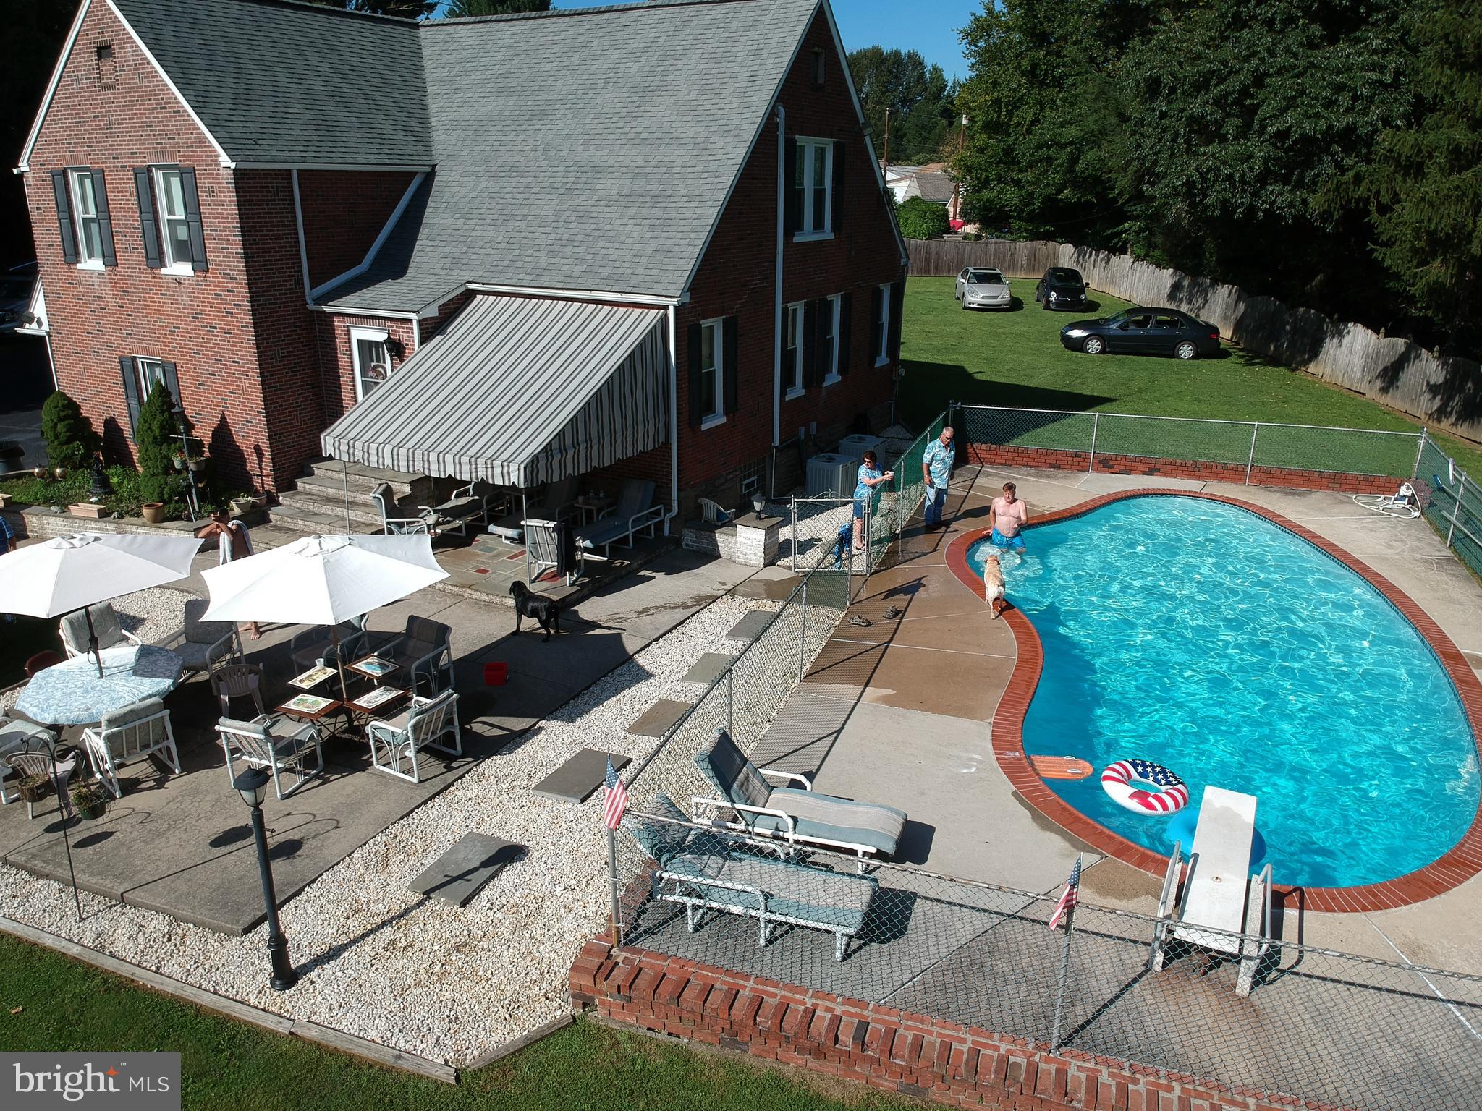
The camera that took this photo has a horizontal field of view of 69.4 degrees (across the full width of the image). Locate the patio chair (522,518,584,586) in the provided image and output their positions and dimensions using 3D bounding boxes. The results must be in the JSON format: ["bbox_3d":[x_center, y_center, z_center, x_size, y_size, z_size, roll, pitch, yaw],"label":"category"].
[{"bbox_3d":[-2.631,-0.124,15.284,0.640,0.970,0.780,4,19,12],"label":"patio chair"}]

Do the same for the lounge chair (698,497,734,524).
[{"bbox_3d":[-0.447,-0.634,17.896,0.500,0.730,0.580,10,20,25],"label":"lounge chair"}]

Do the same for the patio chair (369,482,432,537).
[{"bbox_3d":[-5.512,-0.632,17.476,0.790,0.930,0.650,0,19,-1],"label":"patio chair"}]

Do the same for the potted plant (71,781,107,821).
[{"bbox_3d":[-4.856,1.834,7.980,0.280,0.290,0.280,1,18,0],"label":"potted plant"}]

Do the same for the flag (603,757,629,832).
[{"bbox_3d":[-0.908,1.736,7.770,0.200,0.600,0.120,-1,18,-6],"label":"flag"}]

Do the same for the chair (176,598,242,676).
[{"bbox_3d":[-6.578,1.110,13.034,0.646,0.850,0.744,2,19,5],"label":"chair"}]

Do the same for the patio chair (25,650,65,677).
[{"bbox_3d":[-7.082,1.428,11.269,0.560,0.820,0.560,11,21,28],"label":"patio chair"}]

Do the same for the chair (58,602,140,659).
[{"bbox_3d":[-7.694,1.138,12.938,0.734,0.840,0.646,15,24,35],"label":"chair"}]

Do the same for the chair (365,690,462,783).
[{"bbox_3d":[-3.240,1.720,10.690,0.690,0.750,0.670,10,20,25],"label":"chair"}]

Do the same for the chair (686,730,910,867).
[{"bbox_3d":[0.530,2.142,9.335,1.770,0.920,0.660,6,19,14],"label":"chair"}]

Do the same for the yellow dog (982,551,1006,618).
[{"bbox_3d":[3.477,0.363,14.815,0.300,0.680,0.930,2,19,4],"label":"yellow dog"}]

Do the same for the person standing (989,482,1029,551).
[{"bbox_3d":[4.446,-0.381,17.645,0.580,1.700,0.420,4,19,11],"label":"person standing"}]

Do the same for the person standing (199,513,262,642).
[{"bbox_3d":[-6.380,0.225,13.513,0.660,1.680,0.520,9,20,24],"label":"person standing"}]

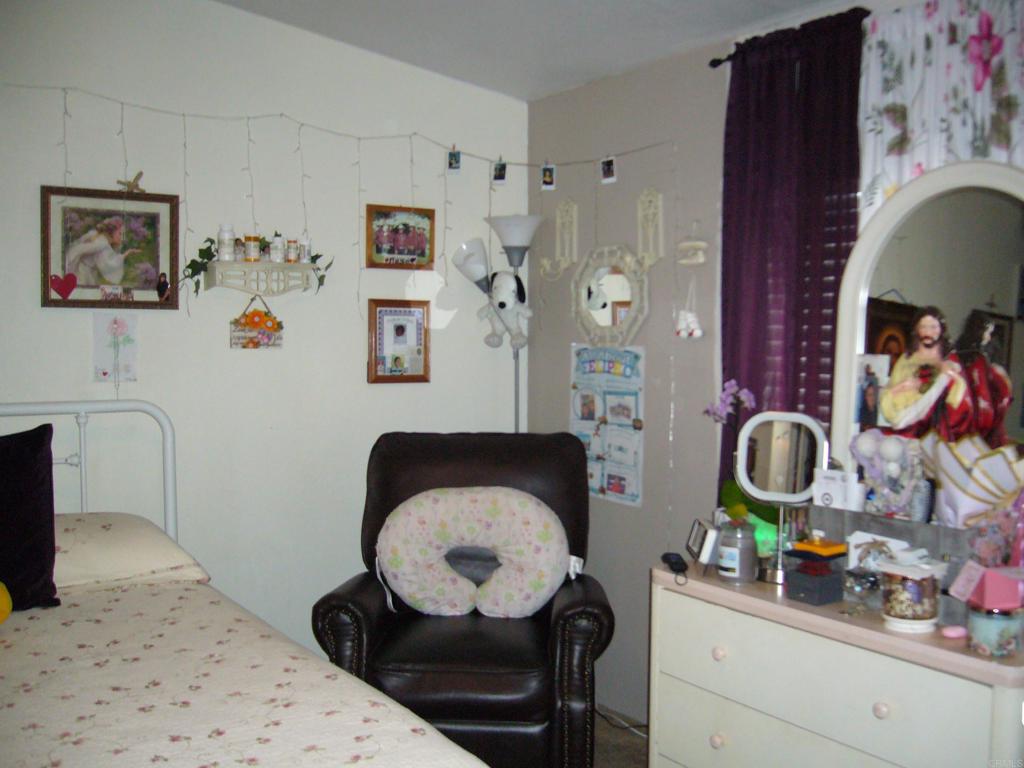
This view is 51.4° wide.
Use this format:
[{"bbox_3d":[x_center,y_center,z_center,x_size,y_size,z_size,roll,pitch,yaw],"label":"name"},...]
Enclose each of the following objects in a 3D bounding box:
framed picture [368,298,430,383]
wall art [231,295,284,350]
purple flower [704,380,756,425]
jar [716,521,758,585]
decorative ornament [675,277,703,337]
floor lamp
[{"bbox_3d":[-0.427,-0.162,4.042,0.266,0.317,0.022,-1,3,-34],"label":"framed picture"},{"bbox_3d":[-0.884,-0.219,3.722,0.186,0.185,0.030,-1,3,-34],"label":"wall art"},{"bbox_3d":[0.642,0.054,3.130,0.140,0.125,0.110,1,3,12],"label":"purple flower"},{"bbox_3d":[0.609,0.448,2.864,0.108,0.156,0.108,0,3,0],"label":"jar"},{"bbox_3d":[0.591,-0.255,3.553,0.050,0.206,0.085,-1,3,-34],"label":"decorative ornament"},{"bbox_3d":[-0.055,0.279,4.152,0.340,1.859,0.250,0,3,0],"label":"floor lamp"}]

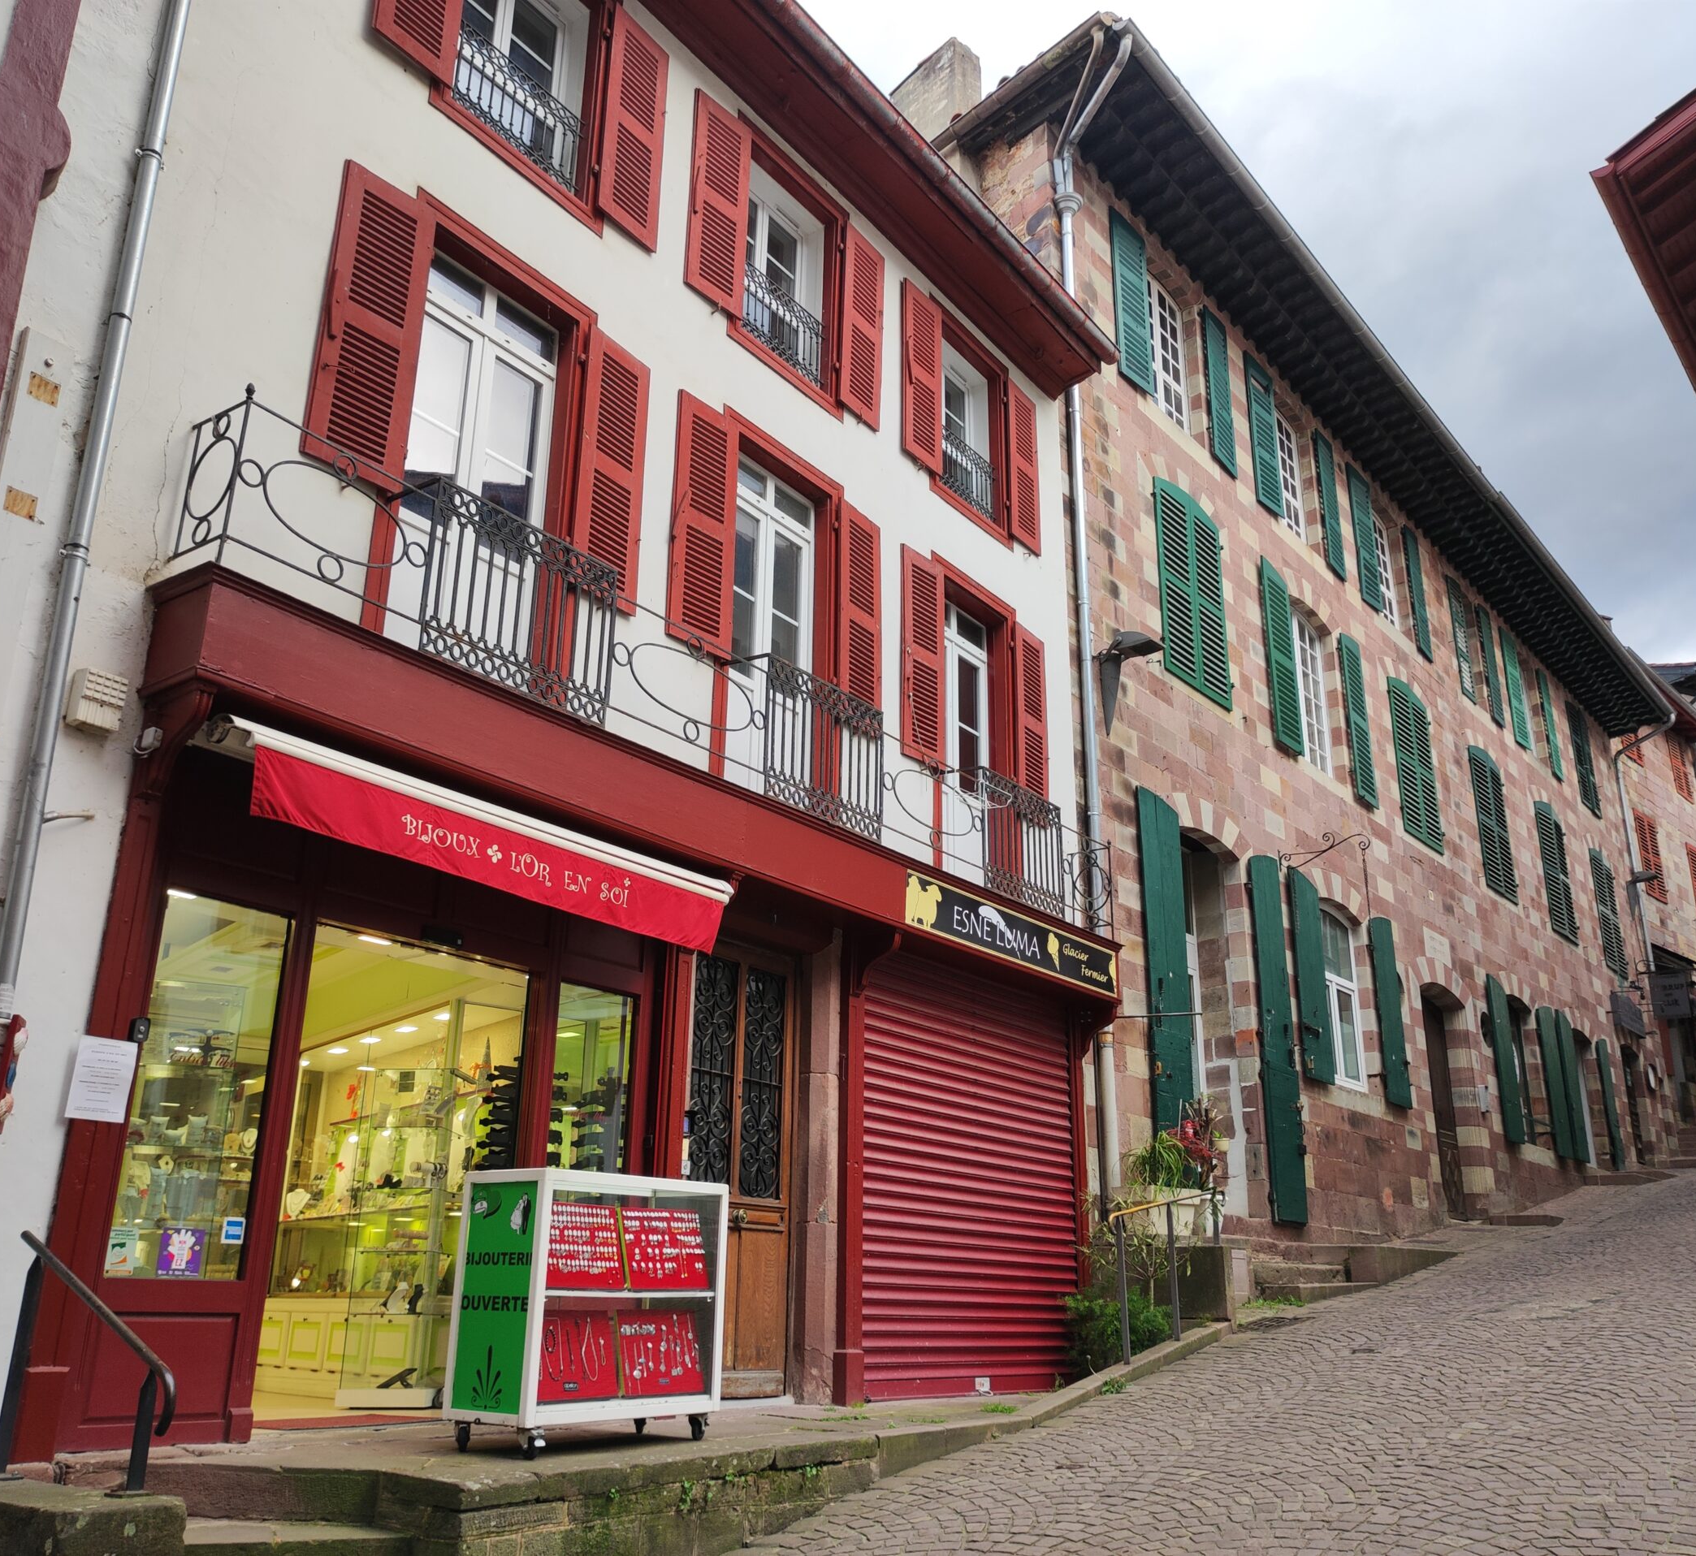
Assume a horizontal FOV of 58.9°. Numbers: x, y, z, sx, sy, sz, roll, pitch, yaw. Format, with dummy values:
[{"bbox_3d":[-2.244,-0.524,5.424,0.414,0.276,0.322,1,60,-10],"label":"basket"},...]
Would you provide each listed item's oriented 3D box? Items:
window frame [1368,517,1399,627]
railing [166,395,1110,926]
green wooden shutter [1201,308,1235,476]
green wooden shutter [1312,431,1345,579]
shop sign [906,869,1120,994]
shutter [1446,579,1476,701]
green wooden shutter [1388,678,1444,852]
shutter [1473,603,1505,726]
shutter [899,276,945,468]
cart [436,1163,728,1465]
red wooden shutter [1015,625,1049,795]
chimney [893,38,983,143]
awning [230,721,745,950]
[{"bbox_3d":[7.971,-3.138,22.635,0.090,2.020,1.340,-15,-25,37],"label":"window frame"},{"bbox_3d":[-0.365,-0.150,9.265,0.406,0.891,7.848,-14,-24,34],"label":"railing"},{"bbox_3d":[4.322,-4.485,17.379,0.050,2.060,0.730,-12,-23,32],"label":"green wooden shutter"},{"bbox_3d":[6.365,-3.606,19.748,0.050,2.030,0.720,-12,-23,32],"label":"green wooden shutter"},{"bbox_3d":[1.256,1.166,10.839,0.040,0.338,2.941,-14,-24,34],"label":"shop sign"},{"bbox_3d":[8.968,-1.992,21.932,0.050,1.848,0.609,-15,-25,37],"label":"shutter"},{"bbox_3d":[7.194,-0.154,19.010,0.050,2.075,1.338,-15,-25,37],"label":"green wooden shutter"},{"bbox_3d":[9.705,-1.684,22.643,0.050,1.851,0.580,-15,-25,37],"label":"shutter"},{"bbox_3d":[0.630,-3.390,12.623,0.055,1.680,0.540,-14,-24,34],"label":"shutter"},{"bbox_3d":[-0.987,2.079,5.848,0.450,0.985,0.996,-14,-25,35],"label":"cart"},{"bbox_3d":[1.620,-0.450,13.018,0.055,1.770,0.550,-14,-24,34],"label":"red wooden shutter"},{"bbox_3d":[0.892,-6.645,15.205,0.383,1.102,0.904,19,-27,-41],"label":"chimney"},{"bbox_3d":[-1.691,0.387,7.515,0.300,0.490,3.060,-14,-24,34],"label":"awning"}]

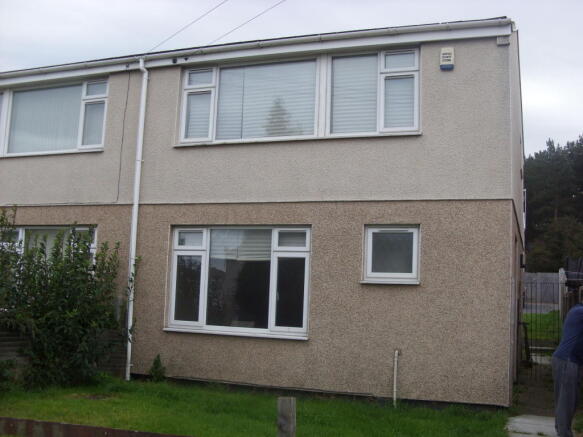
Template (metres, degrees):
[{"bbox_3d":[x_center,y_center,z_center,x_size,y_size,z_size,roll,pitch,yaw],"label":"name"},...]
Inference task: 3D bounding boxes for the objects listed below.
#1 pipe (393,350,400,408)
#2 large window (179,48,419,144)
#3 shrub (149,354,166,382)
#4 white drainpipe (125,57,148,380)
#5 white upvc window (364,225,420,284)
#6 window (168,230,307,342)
[{"bbox_3d":[1.401,2.141,8.579,0.055,0.752,0.085,0,-6,19],"label":"pipe"},{"bbox_3d":[0.011,-1.762,9.574,3.798,1.279,0.150,0,-7,20],"label":"large window"},{"bbox_3d":[-2.000,2.255,9.588,0.220,0.390,0.210,2,-6,0],"label":"shrub"},{"bbox_3d":[-2.489,-0.050,10.091,0.090,5.107,0.200,0,-7,20],"label":"white drainpipe"},{"bbox_3d":[1.379,0.501,8.801,0.770,0.818,0.150,0,-7,20],"label":"white upvc window"},{"bbox_3d":[-0.806,0.922,9.539,2.262,1.623,0.150,0,-7,20],"label":"window"}]

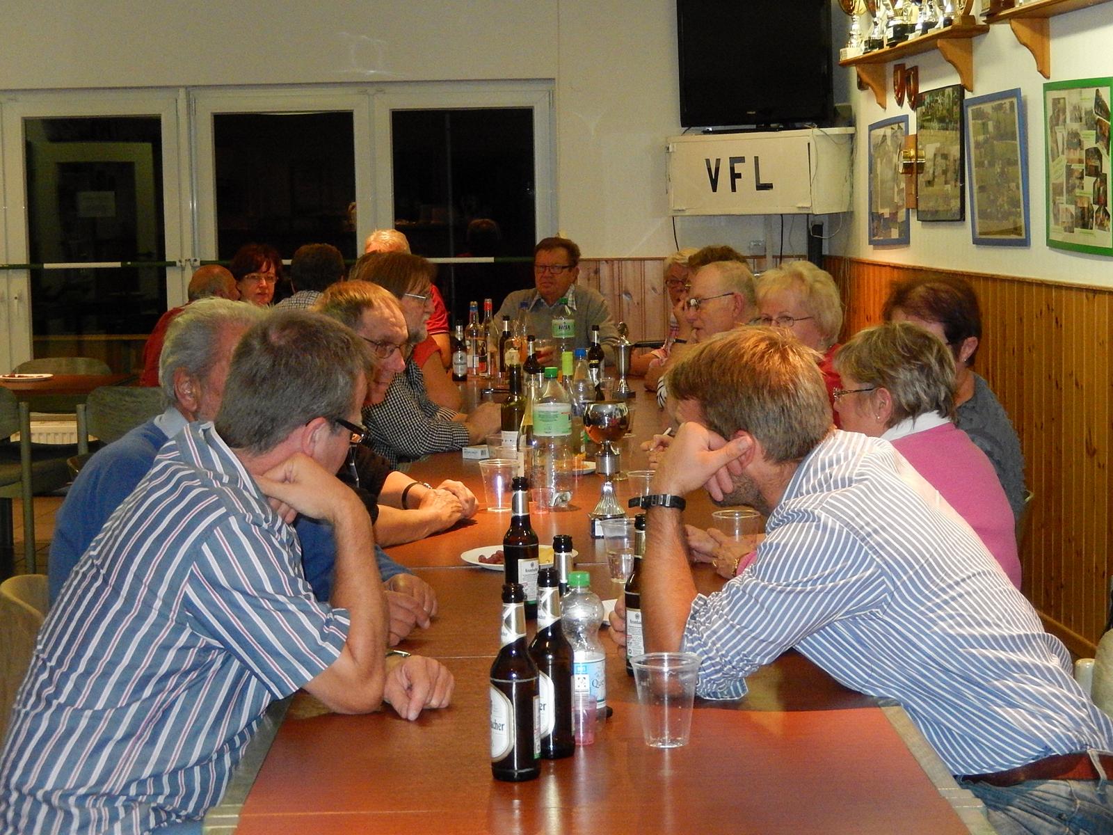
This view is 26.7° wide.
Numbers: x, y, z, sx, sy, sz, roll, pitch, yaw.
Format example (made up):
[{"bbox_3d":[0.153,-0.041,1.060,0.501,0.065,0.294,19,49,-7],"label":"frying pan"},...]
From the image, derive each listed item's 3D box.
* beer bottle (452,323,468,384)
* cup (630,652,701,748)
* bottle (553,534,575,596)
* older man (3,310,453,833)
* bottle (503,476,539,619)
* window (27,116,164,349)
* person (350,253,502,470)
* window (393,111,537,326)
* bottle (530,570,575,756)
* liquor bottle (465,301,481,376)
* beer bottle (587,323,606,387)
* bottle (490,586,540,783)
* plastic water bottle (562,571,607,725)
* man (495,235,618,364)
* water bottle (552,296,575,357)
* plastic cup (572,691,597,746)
[{"bbox_3d":[-0.402,-0.271,9.799,0.061,0.236,0.061,-1,5,-2],"label":"beer bottle"},{"bbox_3d":[0.141,0.365,3.018,0.091,0.110,0.091,-1,5,0],"label":"cup"},{"bbox_3d":[0.012,0.282,3.276,0.061,0.236,0.061,-1,5,0],"label":"bottle"},{"bbox_3d":[-0.443,0.516,3.188,0.680,1.300,0.550,-2,5,-11],"label":"older man"},{"bbox_3d":[-0.059,0.220,4.012,0.061,0.236,0.061,-1,5,0],"label":"bottle"},{"bbox_3d":[-2.368,-0.878,12.115,0.709,1.344,0.060,-1,5,-1],"label":"window"},{"bbox_3d":[-0.457,0.211,6.494,0.640,1.320,0.520,0,5,3],"label":"person"},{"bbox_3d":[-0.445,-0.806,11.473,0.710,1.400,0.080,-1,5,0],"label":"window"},{"bbox_3d":[-0.007,0.314,2.995,0.061,0.237,0.061,-1,5,0],"label":"bottle"},{"bbox_3d":[-0.353,-0.340,10.099,0.075,0.316,0.075,-1,5,-2],"label":"liquor bottle"},{"bbox_3d":[0.159,-0.250,9.320,0.062,0.236,0.062,-1,5,0],"label":"beer bottle"},{"bbox_3d":[-0.052,0.325,2.883,0.061,0.237,0.061,-1,5,0],"label":"bottle"},{"bbox_3d":[0.037,0.312,3.192,0.064,0.202,0.064,-1,5,0],"label":"plastic water bottle"},{"bbox_3d":[-0.001,-0.061,9.482,0.540,1.320,0.560,0,5,3],"label":"man"},{"bbox_3d":[0.033,-0.317,9.359,0.089,0.320,0.089,-1,5,0],"label":"water bottle"},{"bbox_3d":[0.033,0.393,3.051,0.039,0.060,0.039,-1,5,0],"label":"plastic cup"}]

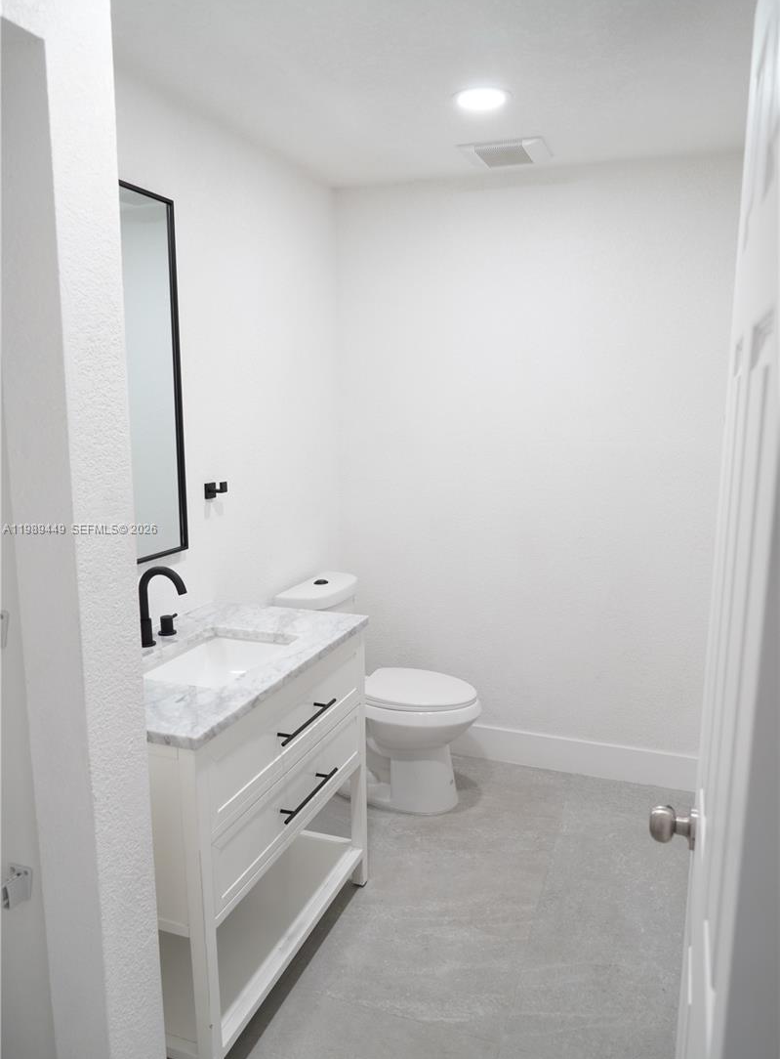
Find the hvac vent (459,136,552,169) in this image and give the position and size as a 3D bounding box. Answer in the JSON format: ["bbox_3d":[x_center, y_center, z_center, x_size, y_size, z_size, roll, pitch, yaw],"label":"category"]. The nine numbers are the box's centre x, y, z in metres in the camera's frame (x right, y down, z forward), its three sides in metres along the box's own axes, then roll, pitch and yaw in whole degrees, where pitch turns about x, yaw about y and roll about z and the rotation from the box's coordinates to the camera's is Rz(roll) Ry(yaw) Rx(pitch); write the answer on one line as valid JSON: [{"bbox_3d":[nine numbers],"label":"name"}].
[{"bbox_3d":[0.409,-1.314,2.746,0.292,0.026,0.245,3,11,20],"label":"hvac vent"}]

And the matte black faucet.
[{"bbox_3d":[-0.620,0.210,2.113,0.169,0.225,0.260,3,11,20],"label":"matte black faucet"}]

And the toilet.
[{"bbox_3d":[0.001,0.651,3.110,0.752,0.820,0.420,3,11,20],"label":"toilet"}]

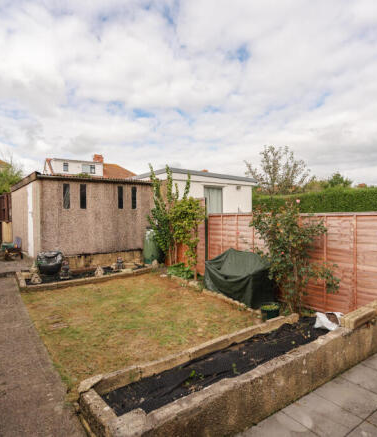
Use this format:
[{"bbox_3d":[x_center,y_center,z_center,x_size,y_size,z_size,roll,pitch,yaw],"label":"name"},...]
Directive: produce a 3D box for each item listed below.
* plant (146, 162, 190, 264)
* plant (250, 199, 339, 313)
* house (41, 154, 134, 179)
[{"bbox_3d":[-0.533,-0.125,7.763,0.750,2.750,1.000,0,0,-36],"label":"plant"},{"bbox_3d":[1.640,0.555,4.505,0.700,1.730,1.100,0,0,-36],"label":"plant"},{"bbox_3d":[-10.616,-3.200,33.424,11.500,8.300,8.000,0,0,-36],"label":"house"}]

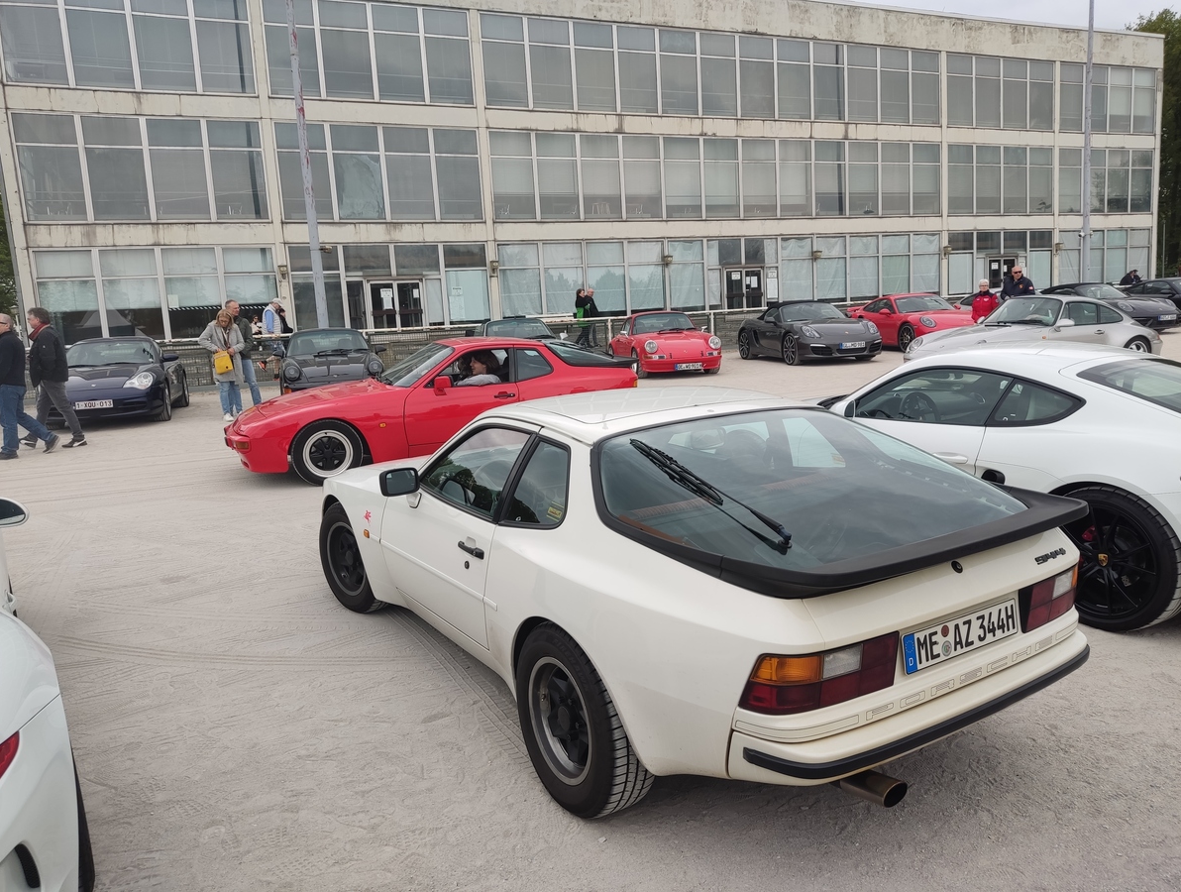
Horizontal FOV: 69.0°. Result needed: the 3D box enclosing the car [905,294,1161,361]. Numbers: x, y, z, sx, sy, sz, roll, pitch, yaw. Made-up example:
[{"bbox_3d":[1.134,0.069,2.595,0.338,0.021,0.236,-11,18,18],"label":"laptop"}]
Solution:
[{"bbox_3d":[6.813,-1.635,13.081,4.250,1.300,1.770,-6,11,-20],"label":"car"}]

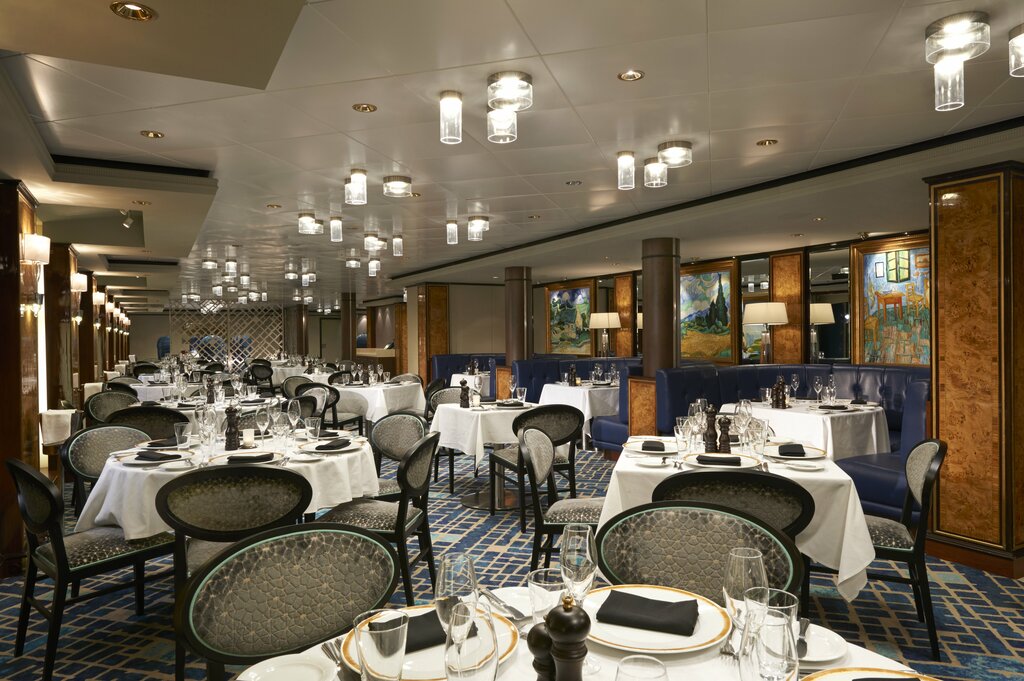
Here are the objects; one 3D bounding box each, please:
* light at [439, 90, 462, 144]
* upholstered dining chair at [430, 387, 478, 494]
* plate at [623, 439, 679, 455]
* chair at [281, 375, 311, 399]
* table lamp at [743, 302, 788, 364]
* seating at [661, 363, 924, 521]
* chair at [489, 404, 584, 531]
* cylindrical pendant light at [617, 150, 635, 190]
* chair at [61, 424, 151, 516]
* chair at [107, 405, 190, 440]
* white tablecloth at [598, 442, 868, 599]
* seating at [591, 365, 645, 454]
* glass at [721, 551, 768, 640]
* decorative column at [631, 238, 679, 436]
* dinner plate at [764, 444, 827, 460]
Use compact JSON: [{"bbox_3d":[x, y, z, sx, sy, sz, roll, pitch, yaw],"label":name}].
[{"bbox_3d":[-0.266,-0.981,3.000,0.096,0.203,0.096,0,0,0],"label":"light"},{"bbox_3d":[-0.430,0.850,6.080,0.540,0.860,0.580,0,0,-25],"label":"upholstered dining chair"},{"bbox_3d":[0.655,0.490,3.120,0.305,0.025,0.305,0,0,0],"label":"plate"},{"bbox_3d":[-2.467,0.860,8.420,0.570,0.840,0.560,0,0,28],"label":"chair"},{"bbox_3d":[2.580,-0.040,6.930,0.440,0.680,0.440,0,0,0],"label":"table lamp"},{"bbox_3d":[2.696,0.743,5.637,1.950,1.040,2.600,0,0,-29],"label":"seating"},{"bbox_3d":[0.166,0.841,4.768,0.530,0.835,0.570,0,0,-23],"label":"chair"},{"bbox_3d":[0.670,-0.993,4.000,0.097,0.205,0.097,0,0,0],"label":"cylindrical pendant light"},{"bbox_3d":[-1.963,0.860,3.611,0.570,0.840,0.560,0,0,21],"label":"chair"},{"bbox_3d":[-2.490,0.861,4.740,0.530,0.835,0.570,0,0,-17],"label":"chair"},{"bbox_3d":[0.969,0.745,3.148,1.030,0.435,1.100,0,0,13],"label":"white tablecloth"},{"bbox_3d":[1.535,0.753,7.372,1.200,1.020,0.660,0,0,-29],"label":"seating"},{"bbox_3d":[0.343,0.424,1.000,0.067,0.225,0.067,0,0,0],"label":"glass"},{"bbox_3d":[1.452,0.141,6.756,0.390,2.250,0.390,0,0,-29],"label":"decorative column"},{"bbox_3d":[1.202,0.486,2.940,0.305,0.025,0.305,0,0,0],"label":"dinner plate"}]

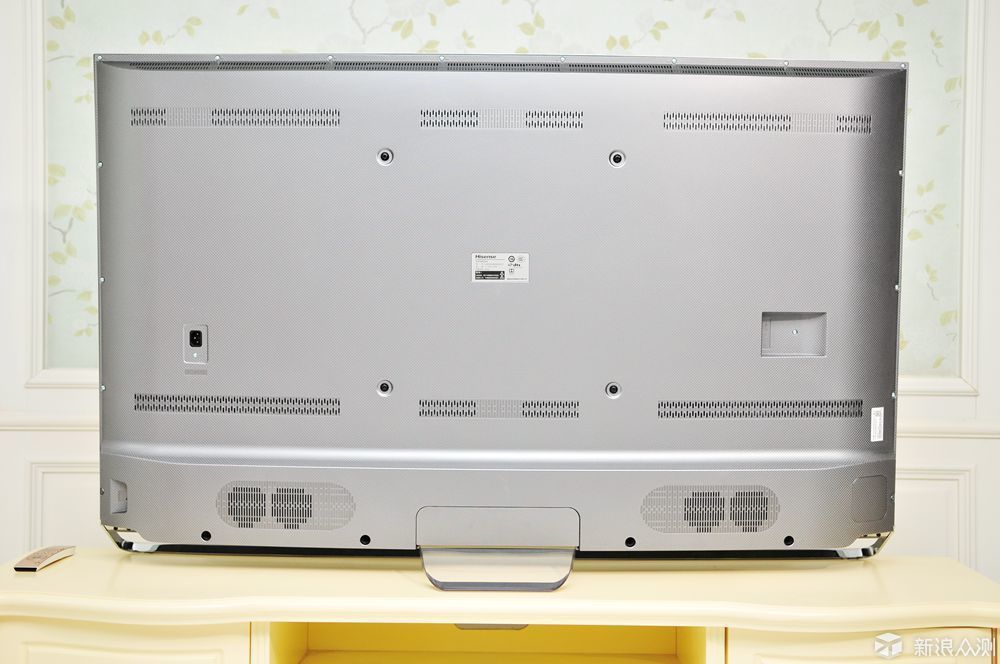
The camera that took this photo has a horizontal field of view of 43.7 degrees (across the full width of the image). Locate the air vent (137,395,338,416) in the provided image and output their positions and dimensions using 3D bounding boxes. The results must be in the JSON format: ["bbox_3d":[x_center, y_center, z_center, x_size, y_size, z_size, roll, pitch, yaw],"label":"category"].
[{"bbox_3d":[-0.462,0.128,2.202,0.373,0.033,0.015,1,3,6],"label":"air vent"}]

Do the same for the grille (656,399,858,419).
[{"bbox_3d":[0.461,0.136,2.207,0.374,0.033,0.015,0,3,-6],"label":"grille"}]

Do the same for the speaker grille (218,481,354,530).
[{"bbox_3d":[-0.372,0.302,2.178,0.248,0.087,0.015,1,3,5],"label":"speaker grille"}]

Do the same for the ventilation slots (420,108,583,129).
[{"bbox_3d":[0.004,-0.366,2.149,0.281,0.033,0.015,1,3,0],"label":"ventilation slots"}]

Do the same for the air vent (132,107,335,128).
[{"bbox_3d":[-0.460,-0.372,2.173,0.374,0.033,0.015,1,3,6],"label":"air vent"}]

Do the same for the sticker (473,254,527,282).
[{"bbox_3d":[0.002,-0.111,2.160,0.098,0.051,0.003,1,3,0],"label":"sticker"}]

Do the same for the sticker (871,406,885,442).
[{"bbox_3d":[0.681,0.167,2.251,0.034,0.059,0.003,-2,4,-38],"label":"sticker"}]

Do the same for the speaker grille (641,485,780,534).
[{"bbox_3d":[0.368,0.309,2.181,0.249,0.085,0.015,0,3,-5],"label":"speaker grille"}]

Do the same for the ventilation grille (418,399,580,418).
[{"bbox_3d":[-0.001,0.134,2.178,0.280,0.033,0.015,1,3,0],"label":"ventilation grille"}]

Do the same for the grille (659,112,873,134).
[{"bbox_3d":[0.466,-0.364,2.177,0.374,0.033,0.015,0,3,-6],"label":"grille"}]

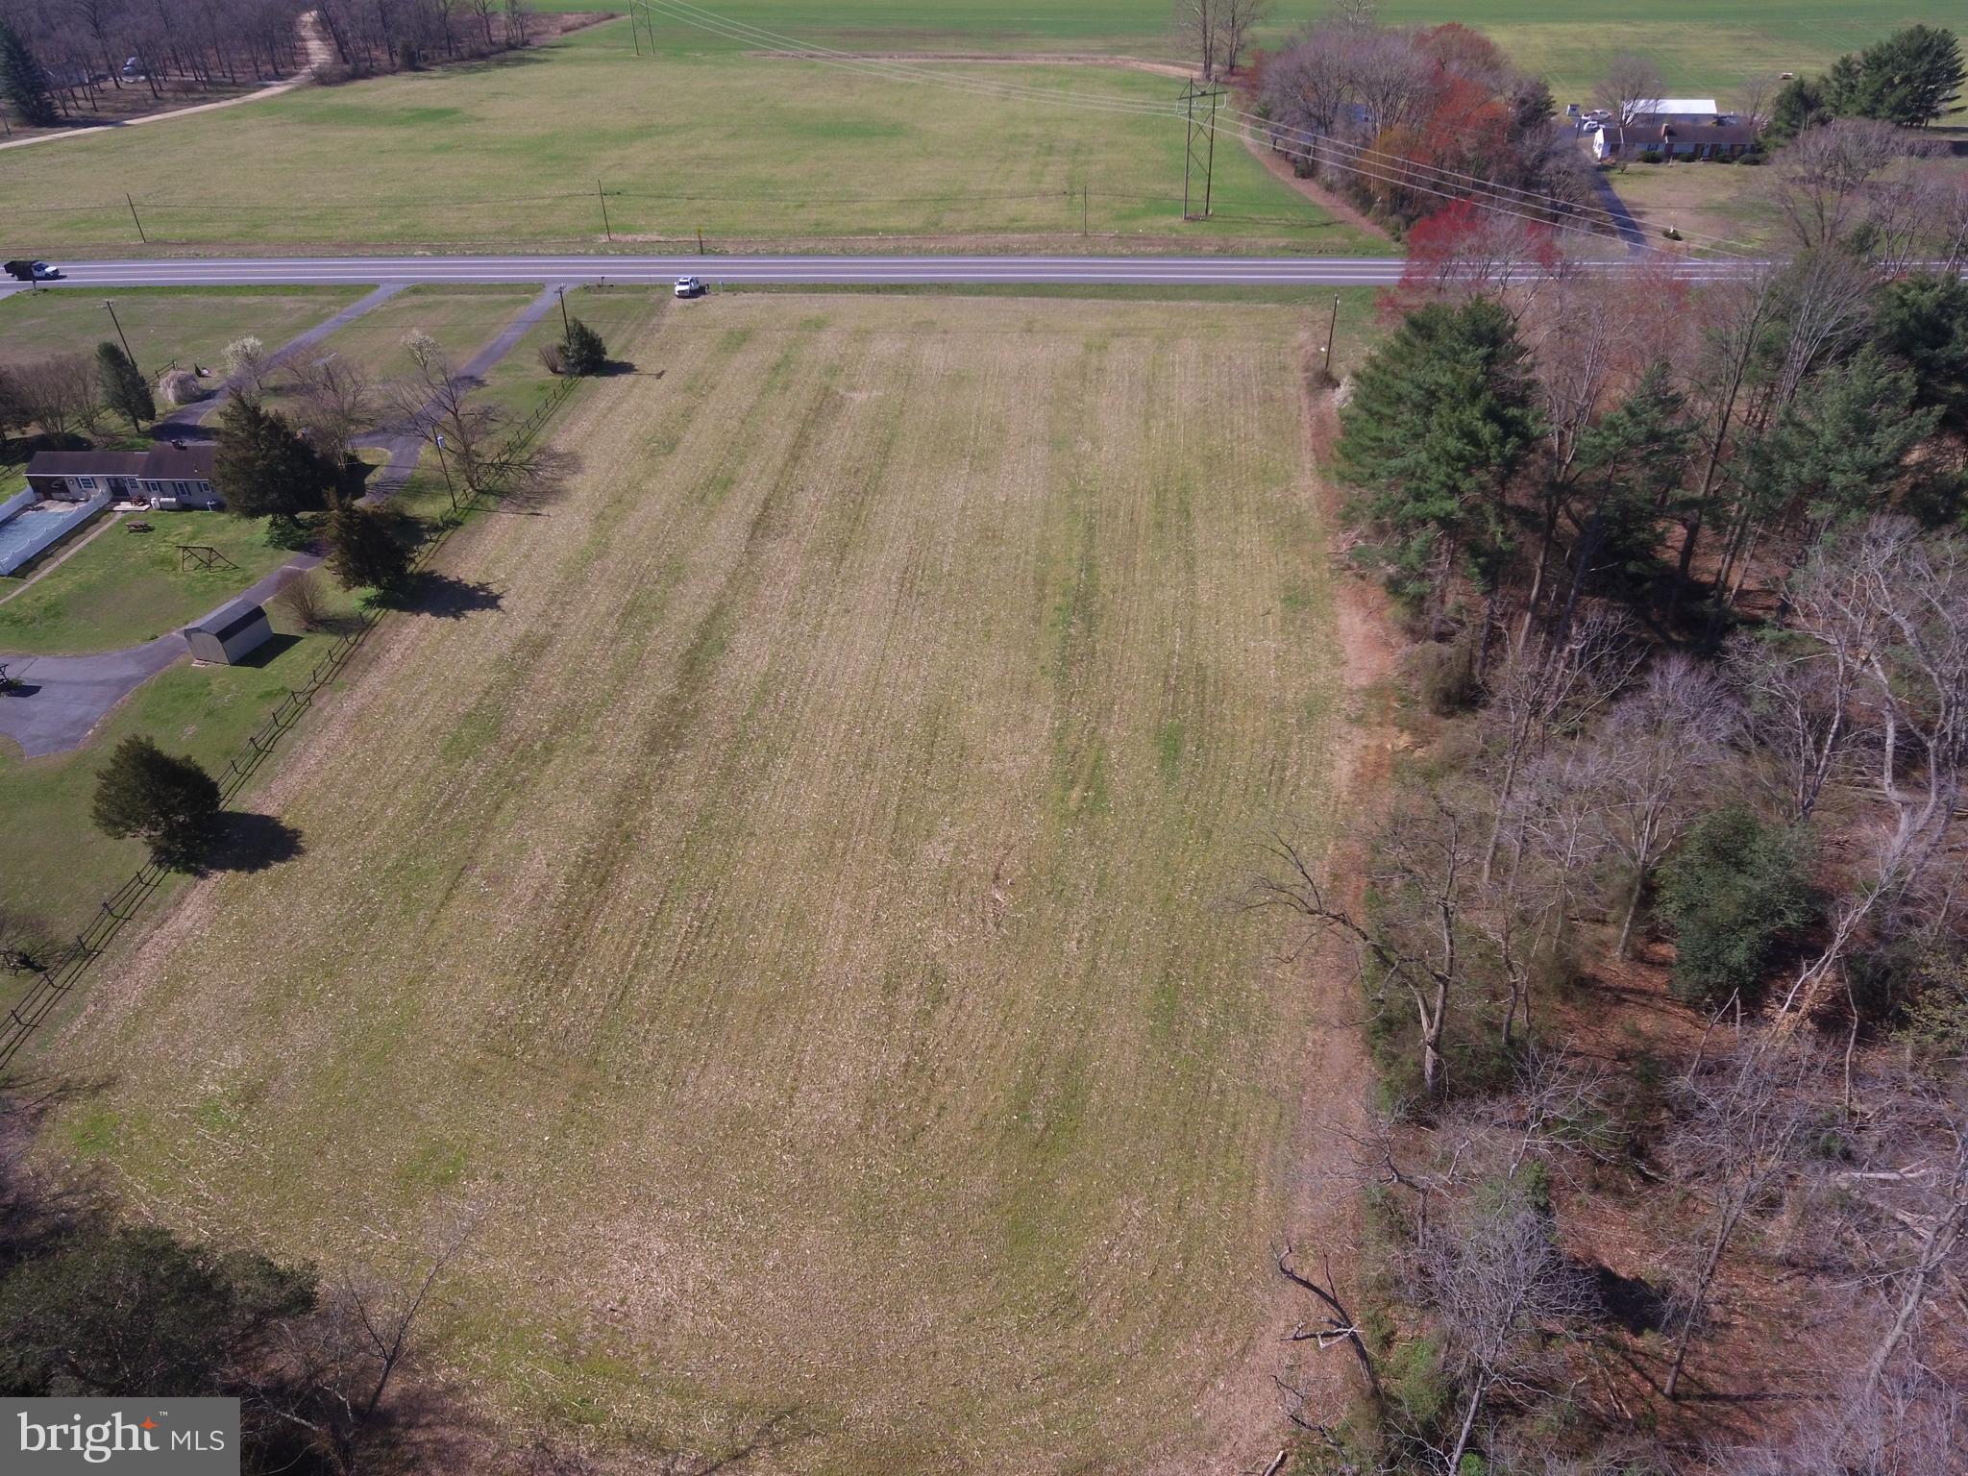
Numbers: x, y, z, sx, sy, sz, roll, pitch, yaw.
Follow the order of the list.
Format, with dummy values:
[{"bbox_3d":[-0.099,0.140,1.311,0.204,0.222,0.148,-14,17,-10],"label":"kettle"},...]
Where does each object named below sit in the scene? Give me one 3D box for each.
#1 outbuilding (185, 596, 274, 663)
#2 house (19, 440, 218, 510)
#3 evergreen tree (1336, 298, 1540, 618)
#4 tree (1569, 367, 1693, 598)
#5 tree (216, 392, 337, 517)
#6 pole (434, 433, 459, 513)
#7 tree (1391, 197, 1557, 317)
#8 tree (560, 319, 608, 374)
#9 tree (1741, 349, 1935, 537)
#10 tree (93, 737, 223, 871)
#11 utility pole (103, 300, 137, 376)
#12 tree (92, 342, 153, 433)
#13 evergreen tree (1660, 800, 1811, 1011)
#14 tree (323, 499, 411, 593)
[{"bbox_3d":[-59.127,-8.441,88.915,3.400,3.100,4.500,10,40,13],"label":"outbuilding"},{"bbox_3d":[-80.363,-25.878,108.786,20.500,4.700,9.000,1,39,2],"label":"house"},{"bbox_3d":[35.068,-18.628,84.216,13.500,24.000,13.500,0,38,0],"label":"evergreen tree"},{"bbox_3d":[50.520,-18.784,88.583,7.200,18.500,7.200,0,38,0],"label":"tree"},{"bbox_3d":[-66.300,-26.000,106.000,9.200,12.600,9.200,-2,39,0],"label":"tree"},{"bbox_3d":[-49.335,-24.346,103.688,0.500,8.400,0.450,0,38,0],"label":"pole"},{"bbox_3d":[55.700,-52.300,129.800,18.500,16.500,17.000,-2,39,0],"label":"tree"},{"bbox_3d":[-47.800,-46.600,135.600,5.400,6.600,5.400,-2,39,0],"label":"tree"},{"bbox_3d":[65.600,-19.900,87.000,12.300,19.800,12.300,-2,39,0],"label":"tree"},{"bbox_3d":[-53.200,4.200,73.200,7.100,9.400,7.100,-2,39,0],"label":"tree"},{"bbox_3d":[-96.525,-44.460,127.564,0.450,8.900,2.200,26,46,30],"label":"utility pole"},{"bbox_3d":[-94.500,-38.200,124.600,4.600,9.500,4.600,-2,39,0],"label":"tree"},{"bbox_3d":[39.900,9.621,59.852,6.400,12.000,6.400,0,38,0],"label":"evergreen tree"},{"bbox_3d":[-53.100,-16.700,97.800,6.300,9.400,6.300,-2,39,0],"label":"tree"}]

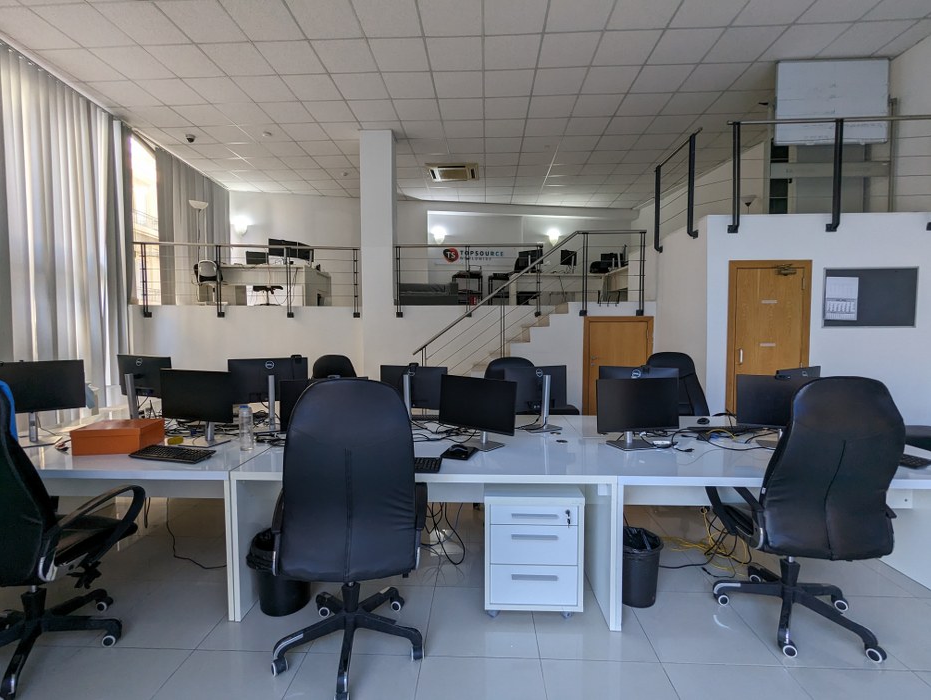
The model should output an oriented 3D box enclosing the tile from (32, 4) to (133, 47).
[{"bbox_3d":[-3.722,-3.182,4.233,0.595,0.025,0.595,0,3,3],"label":"tile"}]

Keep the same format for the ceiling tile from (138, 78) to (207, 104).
[{"bbox_3d":[-3.668,-3.238,5.410,0.595,0.025,0.595,0,3,3],"label":"ceiling tile"}]

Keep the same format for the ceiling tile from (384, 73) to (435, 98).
[{"bbox_3d":[-0.671,-3.231,5.272,0.600,0.030,0.600,0,3,3],"label":"ceiling tile"}]

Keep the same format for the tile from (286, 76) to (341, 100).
[{"bbox_3d":[-1.869,-3.235,5.329,0.600,0.030,0.600,0,3,3],"label":"tile"}]

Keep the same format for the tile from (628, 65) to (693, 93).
[{"bbox_3d":[2.326,-3.222,5.130,0.600,0.030,0.600,0,3,3],"label":"tile"}]

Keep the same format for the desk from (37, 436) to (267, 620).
[{"bbox_3d":[-2.017,0.929,2.460,1.810,0.733,0.705,0,3,2],"label":"desk"}]

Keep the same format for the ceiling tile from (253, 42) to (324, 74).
[{"bbox_3d":[-1.887,-3.189,4.717,0.600,0.020,0.600,0,3,3],"label":"ceiling tile"}]

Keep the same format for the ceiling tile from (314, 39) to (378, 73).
[{"bbox_3d":[-1.299,-3.197,4.697,0.595,0.025,0.595,0,3,3],"label":"ceiling tile"}]

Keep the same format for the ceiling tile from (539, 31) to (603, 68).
[{"bbox_3d":[1.099,-3.190,4.589,0.600,0.030,0.600,0,3,3],"label":"ceiling tile"}]

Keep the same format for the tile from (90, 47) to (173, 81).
[{"bbox_3d":[-3.676,-3.192,4.802,0.600,0.020,0.600,0,3,3],"label":"tile"}]

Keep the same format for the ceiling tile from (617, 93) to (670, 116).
[{"bbox_3d":[2.354,-3.258,5.728,0.600,0.030,0.600,0,3,3],"label":"ceiling tile"}]

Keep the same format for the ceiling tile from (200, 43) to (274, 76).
[{"bbox_3d":[-2.483,-3.190,4.745,0.600,0.020,0.600,0,3,3],"label":"ceiling tile"}]

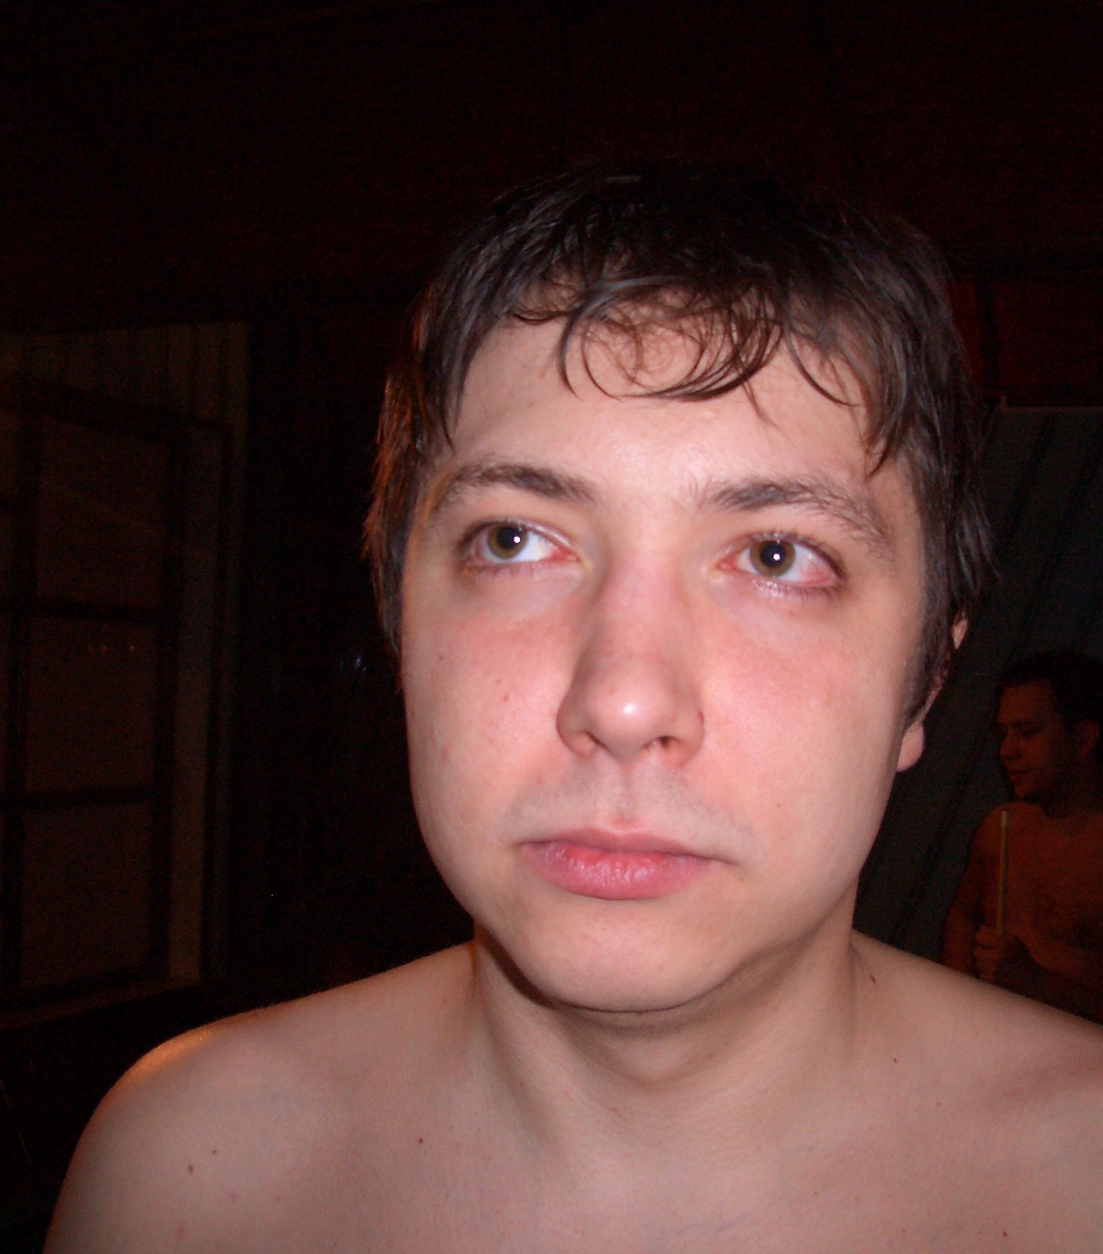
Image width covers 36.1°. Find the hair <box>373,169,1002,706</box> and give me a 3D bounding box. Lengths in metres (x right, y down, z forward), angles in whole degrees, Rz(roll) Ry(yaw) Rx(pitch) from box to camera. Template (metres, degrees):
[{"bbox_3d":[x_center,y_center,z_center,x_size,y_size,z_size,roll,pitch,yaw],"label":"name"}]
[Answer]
[{"bbox_3d":[0.041,-0.046,0.492,0.176,0.180,0.200,4,-1,8],"label":"hair"}]

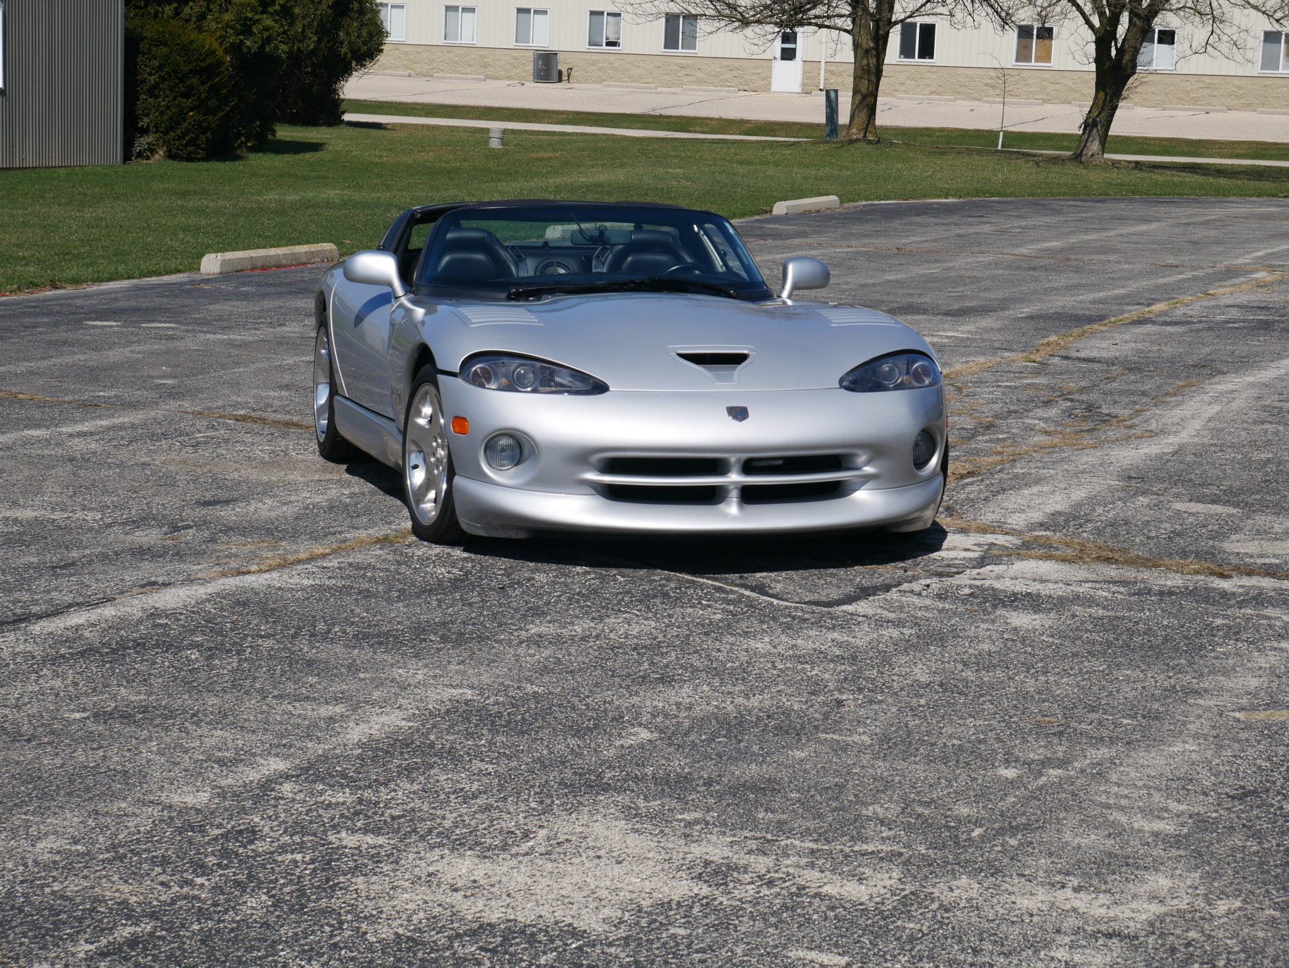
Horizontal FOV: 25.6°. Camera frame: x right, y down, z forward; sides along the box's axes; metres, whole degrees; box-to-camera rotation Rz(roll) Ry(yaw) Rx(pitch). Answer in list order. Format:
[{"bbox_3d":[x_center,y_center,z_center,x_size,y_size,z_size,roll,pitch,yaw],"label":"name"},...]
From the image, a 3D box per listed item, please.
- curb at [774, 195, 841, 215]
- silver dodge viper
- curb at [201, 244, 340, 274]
[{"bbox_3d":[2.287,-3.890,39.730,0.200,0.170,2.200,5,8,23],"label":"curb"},{"bbox_3d":[-0.210,-0.531,11.329,1.930,1.130,4.480,-1,8,-14],"label":"silver dodge viper"},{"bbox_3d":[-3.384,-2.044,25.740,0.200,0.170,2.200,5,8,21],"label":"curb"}]

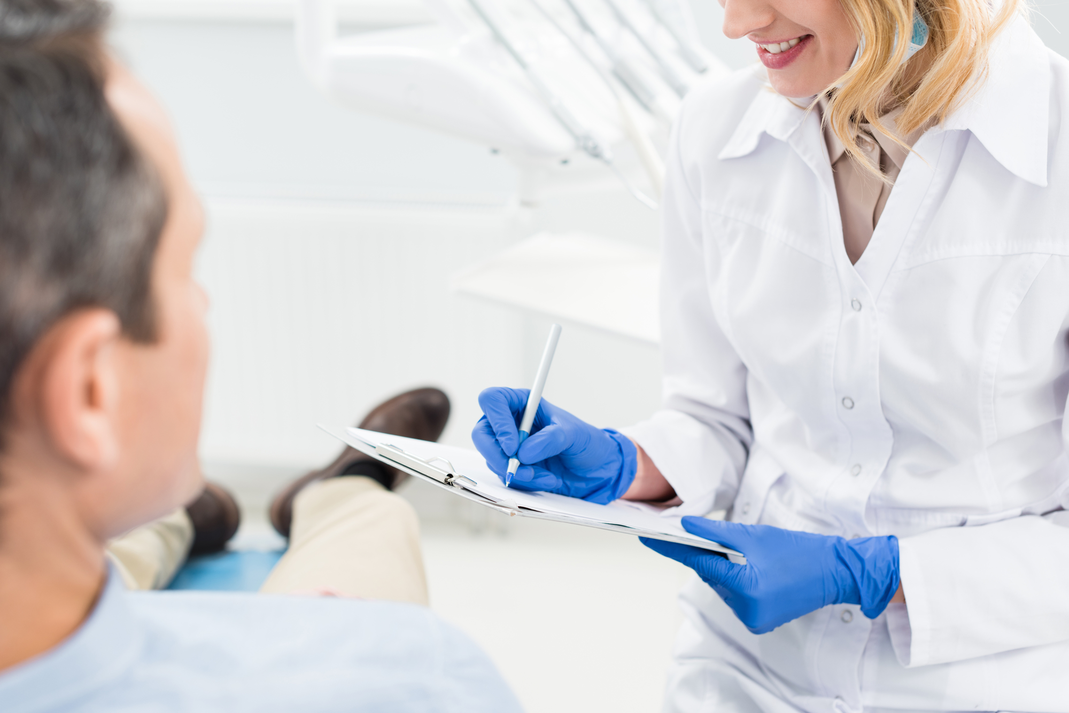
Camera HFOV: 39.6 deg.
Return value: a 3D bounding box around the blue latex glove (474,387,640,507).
[{"bbox_3d":[0.019,0.075,1.260,0.140,0.086,0.085,-9,20,-27],"label":"blue latex glove"}]

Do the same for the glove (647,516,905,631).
[{"bbox_3d":[0.205,0.189,1.285,0.215,0.088,0.090,4,18,11],"label":"glove"}]

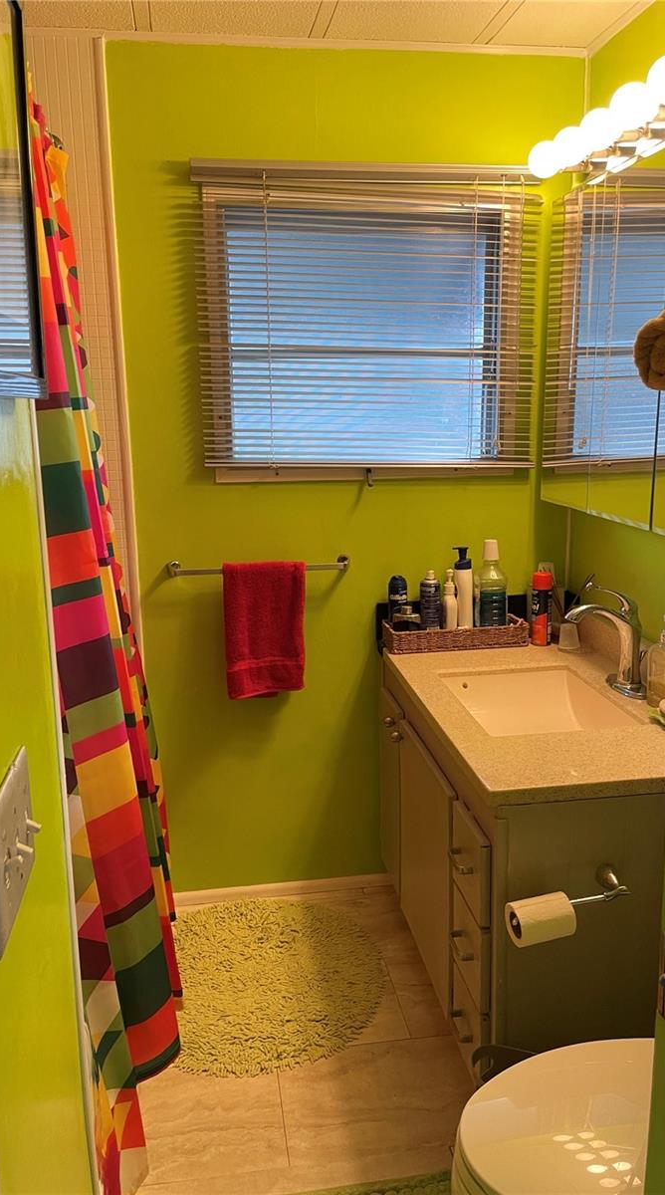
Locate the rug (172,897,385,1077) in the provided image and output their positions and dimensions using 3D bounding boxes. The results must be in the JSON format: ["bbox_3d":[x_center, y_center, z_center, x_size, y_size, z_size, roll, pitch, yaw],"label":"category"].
[{"bbox_3d":[-0.212,0.938,2.242,0.700,0.035,0.700,-3,13,-8],"label":"rug"}]

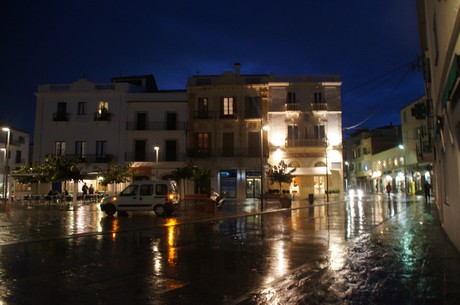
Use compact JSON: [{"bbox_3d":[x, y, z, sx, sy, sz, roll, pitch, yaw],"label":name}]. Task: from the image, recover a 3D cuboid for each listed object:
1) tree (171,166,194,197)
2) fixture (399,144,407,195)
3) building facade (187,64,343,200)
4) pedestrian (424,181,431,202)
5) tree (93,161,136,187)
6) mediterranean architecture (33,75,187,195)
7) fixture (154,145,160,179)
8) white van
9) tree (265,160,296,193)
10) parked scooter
[{"bbox_3d":[-3.821,2.608,27.879,2.000,2.950,2.000,0,-5,0],"label":"tree"},{"bbox_3d":[18.542,2.093,36.955,0.850,5.500,0.300,0,-5,0],"label":"fixture"},{"bbox_3d":[3.700,-1.765,40.591,15.900,13.800,10.000,0,-5,2],"label":"building facade"},{"bbox_3d":[15.525,3.149,27.031,0.550,1.730,0.400,-3,-6,31],"label":"pedestrian"},{"bbox_3d":[-9.209,2.459,28.193,3.100,3.300,3.000,0,-5,0],"label":"tree"},{"bbox_3d":[-12.600,-1.175,41.043,16.000,12.700,9.500,0,-5,2],"label":"mediterranean architecture"},{"bbox_3d":[-6.657,1.906,31.451,0.400,4.950,0.600,-2,-5,17],"label":"fixture"},{"bbox_3d":[-4.700,2.335,18.018,4.020,1.840,1.680,0,-5,5],"label":"white van"},{"bbox_3d":[4.133,2.285,27.907,2.500,3.200,2.400,0,-5,0],"label":"tree"},{"bbox_3d":[-0.801,3.034,22.625,0.720,1.220,1.800,2,-5,-26],"label":"parked scooter"}]

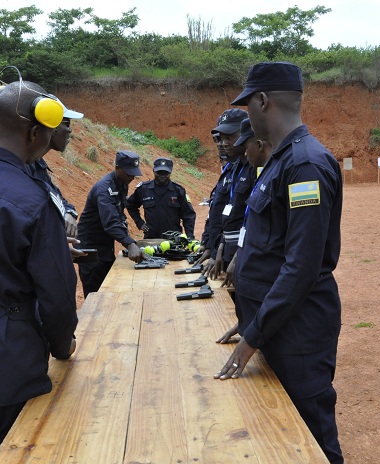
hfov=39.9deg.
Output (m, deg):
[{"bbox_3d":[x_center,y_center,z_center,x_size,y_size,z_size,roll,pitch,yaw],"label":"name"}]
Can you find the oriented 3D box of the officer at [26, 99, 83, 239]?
[{"bbox_3d":[-0.612,0.288,2.219,0.420,1.700,0.500,-3,7,-17],"label":"officer"}]

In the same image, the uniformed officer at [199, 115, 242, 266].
[{"bbox_3d":[0.258,0.057,3.602,0.400,1.750,0.500,-6,8,-36],"label":"uniformed officer"}]

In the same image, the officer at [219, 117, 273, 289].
[{"bbox_3d":[0.363,0.217,2.948,0.430,1.680,0.520,-3,7,-22],"label":"officer"}]

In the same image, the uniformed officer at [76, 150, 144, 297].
[{"bbox_3d":[-0.583,0.181,3.840,0.560,1.540,0.500,2,7,20],"label":"uniformed officer"}]

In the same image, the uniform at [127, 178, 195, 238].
[{"bbox_3d":[-0.268,0.111,4.921,0.600,1.220,0.360,-1,7,-1],"label":"uniform"}]

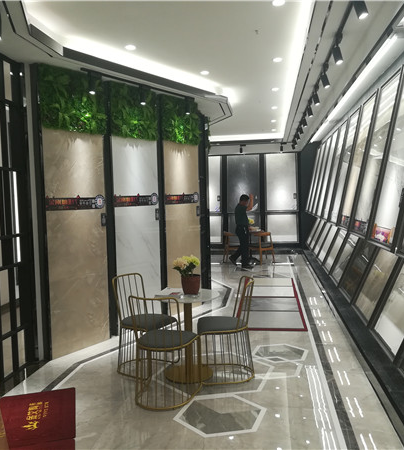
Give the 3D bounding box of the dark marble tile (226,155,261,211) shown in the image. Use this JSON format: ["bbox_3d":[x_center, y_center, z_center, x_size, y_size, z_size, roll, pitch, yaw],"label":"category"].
[{"bbox_3d":[1.167,-1.167,12.669,0.870,1.620,0.050,-1,-4,9],"label":"dark marble tile"}]

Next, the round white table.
[{"bbox_3d":[-0.130,1.019,4.168,0.610,0.745,0.610,-1,4,0],"label":"round white table"}]

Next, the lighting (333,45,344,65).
[{"bbox_3d":[1.196,-1.494,3.950,0.066,0.155,0.066,-14,2,9],"label":"lighting"}]

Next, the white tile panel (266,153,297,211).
[{"bbox_3d":[2.207,-1.208,12.510,0.830,1.620,0.050,-1,-4,9],"label":"white tile panel"}]

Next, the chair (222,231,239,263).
[{"bbox_3d":[0.822,0.557,11.209,0.520,0.770,0.520,-3,4,-16],"label":"chair"}]

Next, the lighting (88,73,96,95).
[{"bbox_3d":[-1.144,-1.478,4.707,0.066,0.200,0.066,2,5,43],"label":"lighting"}]

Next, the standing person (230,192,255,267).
[{"bbox_3d":[0.937,0.125,10.428,0.560,1.680,0.500,-1,4,9],"label":"standing person"}]

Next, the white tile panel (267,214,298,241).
[{"bbox_3d":[2.387,0.104,13.431,0.900,0.880,0.040,-1,-20,9],"label":"white tile panel"}]

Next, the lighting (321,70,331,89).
[{"bbox_3d":[1.202,-1.414,4.386,0.100,0.170,0.080,-1,4,9],"label":"lighting"}]

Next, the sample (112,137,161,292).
[{"bbox_3d":[-0.823,0.107,5.743,0.040,2.380,0.910,1,4,30],"label":"sample"}]

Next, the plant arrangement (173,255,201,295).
[{"bbox_3d":[-0.147,0.472,4.277,0.245,0.352,0.210,-1,3,9],"label":"plant arrangement"}]

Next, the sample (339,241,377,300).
[{"bbox_3d":[2.248,0.625,6.474,0.050,0.900,0.910,23,7,6],"label":"sample"}]

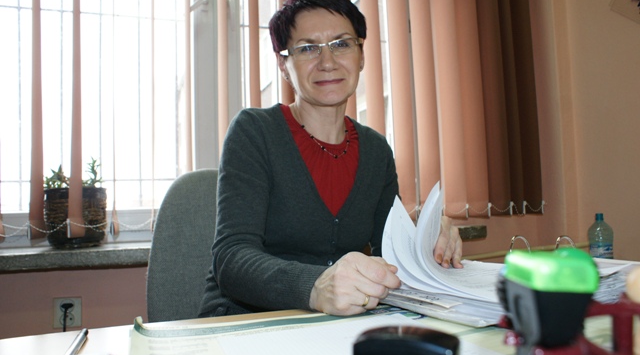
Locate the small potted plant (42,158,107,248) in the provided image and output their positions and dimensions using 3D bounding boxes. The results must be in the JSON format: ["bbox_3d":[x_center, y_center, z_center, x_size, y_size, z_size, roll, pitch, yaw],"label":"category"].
[{"bbox_3d":[-0.800,0.088,1.575,0.210,0.295,0.210,-1,-3,-19],"label":"small potted plant"}]

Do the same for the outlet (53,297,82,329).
[{"bbox_3d":[-0.772,0.415,1.470,0.079,0.094,0.020,-1,-3,-19],"label":"outlet"}]

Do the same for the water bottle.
[{"bbox_3d":[0.978,0.274,1.655,0.090,0.310,0.090,-1,-3,-19],"label":"water bottle"}]

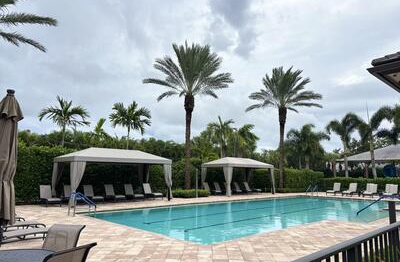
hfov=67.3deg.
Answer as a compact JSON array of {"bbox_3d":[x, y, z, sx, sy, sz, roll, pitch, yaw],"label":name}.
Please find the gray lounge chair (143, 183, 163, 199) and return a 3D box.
[{"bbox_3d":[-3.204,4.060,20.064,0.660,1.020,1.900,8,-11,-41],"label":"gray lounge chair"}]

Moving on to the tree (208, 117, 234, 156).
[{"bbox_3d":[2.514,2.498,34.860,3.071,8.513,3.071,0,-8,0],"label":"tree"}]

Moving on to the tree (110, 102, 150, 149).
[{"bbox_3d":[-6.434,1.435,26.720,3.728,8.140,3.728,0,-8,0],"label":"tree"}]

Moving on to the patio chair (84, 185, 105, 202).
[{"bbox_3d":[-6.223,3.693,17.615,0.660,1.000,1.500,8,-11,-41],"label":"patio chair"}]

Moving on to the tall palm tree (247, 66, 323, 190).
[{"bbox_3d":[8.572,-0.484,31.229,7.600,13.400,7.600,8,-11,-41],"label":"tall palm tree"}]

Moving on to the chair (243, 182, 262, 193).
[{"bbox_3d":[4.876,5.247,27.718,0.660,1.000,1.500,8,-11,-41],"label":"chair"}]

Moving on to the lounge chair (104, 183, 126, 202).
[{"bbox_3d":[-5.223,3.794,18.336,0.660,1.020,1.900,8,-11,-41],"label":"lounge chair"}]

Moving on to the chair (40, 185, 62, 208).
[{"bbox_3d":[-7.947,3.415,15.868,0.660,1.020,1.900,8,-11,-41],"label":"chair"}]

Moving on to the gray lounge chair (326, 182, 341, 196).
[{"bbox_3d":[11.474,4.949,25.493,1.900,1.020,0.660,8,-11,-41],"label":"gray lounge chair"}]

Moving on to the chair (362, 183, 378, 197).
[{"bbox_3d":[13.589,4.766,24.093,1.500,1.000,0.700,8,-11,-41],"label":"chair"}]

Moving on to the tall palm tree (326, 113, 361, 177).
[{"bbox_3d":[16.003,2.328,32.825,3.784,8.419,3.784,0,-8,0],"label":"tall palm tree"}]

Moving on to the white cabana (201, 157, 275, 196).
[{"bbox_3d":[3.435,3.977,26.429,6.041,3.145,3.116,8,-11,-41],"label":"white cabana"}]

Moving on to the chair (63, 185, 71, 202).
[{"bbox_3d":[-7.005,3.543,16.701,0.660,1.020,1.900,8,-11,-41],"label":"chair"}]

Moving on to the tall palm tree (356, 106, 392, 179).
[{"bbox_3d":[18.257,1.821,30.829,3.772,8.870,3.772,0,-8,0],"label":"tall palm tree"}]

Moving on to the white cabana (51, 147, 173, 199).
[{"bbox_3d":[-5.218,2.723,18.468,6.102,3.204,3.295,8,-11,-41],"label":"white cabana"}]

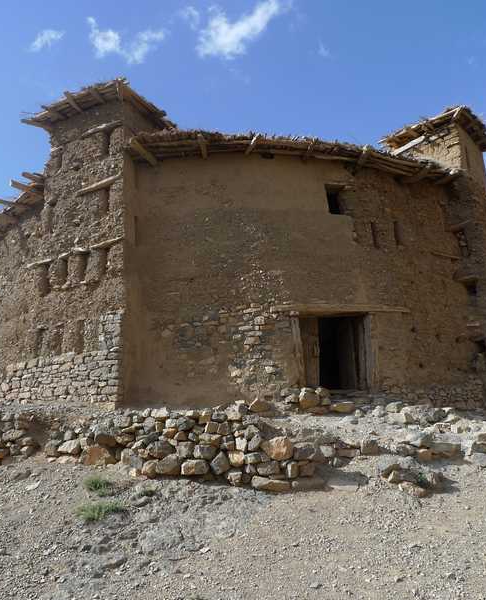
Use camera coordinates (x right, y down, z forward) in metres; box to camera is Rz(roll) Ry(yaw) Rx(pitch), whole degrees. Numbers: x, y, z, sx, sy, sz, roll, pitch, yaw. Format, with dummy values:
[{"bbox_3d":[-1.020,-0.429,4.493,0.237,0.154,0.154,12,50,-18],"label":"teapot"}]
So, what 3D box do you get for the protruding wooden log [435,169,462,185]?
[{"bbox_3d":[5.291,-3.183,14.367,0.160,0.150,0.755,5,-13,-22],"label":"protruding wooden log"}]

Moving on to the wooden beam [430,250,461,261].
[{"bbox_3d":[5.094,-1.119,13.952,1.113,0.100,0.120,6,-11,-30],"label":"wooden beam"}]

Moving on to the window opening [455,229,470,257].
[{"bbox_3d":[5.623,-1.447,14.096,0.250,0.675,0.337,9,-15,-36],"label":"window opening"}]

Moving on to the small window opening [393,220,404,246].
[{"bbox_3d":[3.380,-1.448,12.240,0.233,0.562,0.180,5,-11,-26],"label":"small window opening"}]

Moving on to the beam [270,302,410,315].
[{"bbox_3d":[2.059,0.184,11.335,3.208,0.170,0.191,4,-10,-21],"label":"beam"}]

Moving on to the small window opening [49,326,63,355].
[{"bbox_3d":[-4.137,0.927,12.585,0.465,0.661,0.250,-8,-14,33],"label":"small window opening"}]

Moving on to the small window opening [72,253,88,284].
[{"bbox_3d":[-3.868,-0.744,13.268,0.543,0.792,0.220,-8,-13,38],"label":"small window opening"}]

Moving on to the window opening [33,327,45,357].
[{"bbox_3d":[-4.437,0.924,12.277,0.382,0.615,0.191,-8,-12,38],"label":"window opening"}]

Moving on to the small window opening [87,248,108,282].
[{"bbox_3d":[-3.312,-0.777,12.827,0.602,0.789,0.220,-8,-13,38],"label":"small window opening"}]

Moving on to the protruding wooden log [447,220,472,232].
[{"bbox_3d":[5.554,-1.900,14.201,0.160,0.140,0.680,9,-15,-36],"label":"protruding wooden log"}]

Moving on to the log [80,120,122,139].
[{"bbox_3d":[-3.050,-3.638,11.880,1.356,0.117,0.138,-8,-12,38],"label":"log"}]

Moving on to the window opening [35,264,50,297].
[{"bbox_3d":[-5.087,-0.478,14.198,0.547,0.820,0.220,-8,-13,38],"label":"window opening"}]

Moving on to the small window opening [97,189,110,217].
[{"bbox_3d":[-3.236,-2.277,13.030,0.384,0.698,0.220,-8,-13,38],"label":"small window opening"}]

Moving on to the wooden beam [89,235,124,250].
[{"bbox_3d":[-3.113,-1.305,12.695,1.204,0.120,0.140,-8,-13,38],"label":"wooden beam"}]

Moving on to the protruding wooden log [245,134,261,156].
[{"bbox_3d":[0.210,-3.366,12.057,0.120,0.120,0.920,3,-10,-15],"label":"protruding wooden log"}]

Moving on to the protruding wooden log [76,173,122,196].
[{"bbox_3d":[-3.461,-2.779,13.382,1.480,0.140,0.150,-14,-17,32],"label":"protruding wooden log"}]

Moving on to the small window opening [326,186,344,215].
[{"bbox_3d":[1.925,-2.120,12.008,0.403,0.604,0.265,4,-10,-22],"label":"small window opening"}]

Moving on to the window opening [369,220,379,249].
[{"bbox_3d":[3.166,-1.575,13.559,0.267,0.693,0.220,4,-13,-18],"label":"window opening"}]

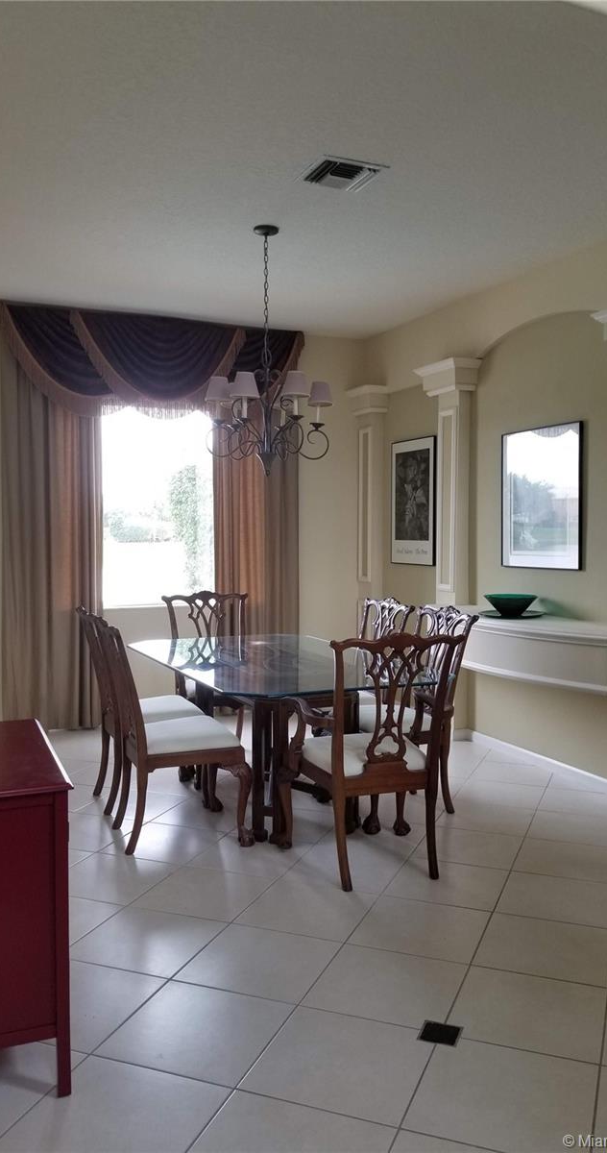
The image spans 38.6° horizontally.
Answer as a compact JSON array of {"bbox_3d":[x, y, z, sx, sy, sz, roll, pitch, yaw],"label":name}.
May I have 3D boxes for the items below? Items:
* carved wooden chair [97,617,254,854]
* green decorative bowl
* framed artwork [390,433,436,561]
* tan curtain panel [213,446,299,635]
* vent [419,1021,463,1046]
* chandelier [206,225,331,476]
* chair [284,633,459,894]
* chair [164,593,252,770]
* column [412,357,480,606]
[{"bbox_3d":[-0.641,0.730,4.224,0.629,1.053,0.633,-1,3,-21],"label":"carved wooden chair"},{"bbox_3d":[1.242,0.171,5.165,0.321,0.116,0.321,0,2,0],"label":"green decorative bowl"},{"bbox_3d":[0.816,-0.556,6.471,0.021,0.920,0.626,-1,3,-23],"label":"framed artwork"},{"bbox_3d":[-0.393,-0.385,7.137,0.749,3.033,0.147,-1,3,-23],"label":"tan curtain panel"},{"bbox_3d":[0.383,1.278,2.411,0.106,0.011,0.104,1,3,22],"label":"vent"},{"bbox_3d":[-0.191,-1.184,4.575,0.669,1.291,0.669,0,2,0],"label":"chandelier"},{"bbox_3d":[0.288,0.743,3.835,0.660,1.053,0.629,-1,3,-18],"label":"chair"},{"bbox_3d":[-0.554,0.664,5.783,0.651,1.053,0.629,-1,3,-23],"label":"chair"},{"bbox_3d":[1.020,-0.152,6.173,0.228,2.640,0.517,-1,3,-23],"label":"column"}]

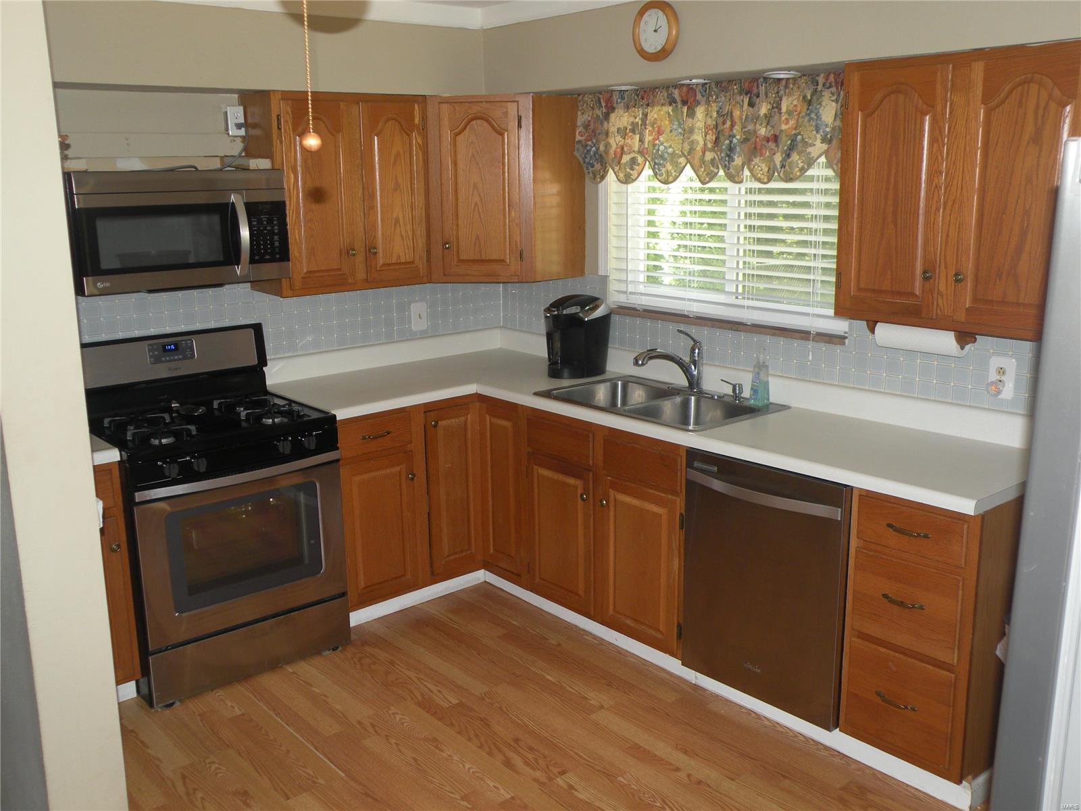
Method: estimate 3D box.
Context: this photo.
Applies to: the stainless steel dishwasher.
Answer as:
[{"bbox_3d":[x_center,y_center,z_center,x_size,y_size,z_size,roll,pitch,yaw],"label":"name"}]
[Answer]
[{"bbox_3d":[0.906,0.525,3.473,0.626,0.782,0.605,-12,17,-39],"label":"stainless steel dishwasher"}]

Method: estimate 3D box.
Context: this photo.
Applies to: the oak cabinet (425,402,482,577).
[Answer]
[{"bbox_3d":[-0.539,0.304,4.560,0.288,0.780,0.586,-12,17,-39],"label":"oak cabinet"}]

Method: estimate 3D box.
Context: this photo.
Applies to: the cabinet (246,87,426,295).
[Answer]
[{"bbox_3d":[-0.831,-0.875,4.258,0.695,0.774,0.316,-12,17,-39],"label":"cabinet"}]

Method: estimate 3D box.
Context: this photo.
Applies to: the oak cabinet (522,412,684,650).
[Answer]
[{"bbox_3d":[0.439,0.404,4.073,0.601,0.795,0.907,-12,17,-39],"label":"oak cabinet"}]

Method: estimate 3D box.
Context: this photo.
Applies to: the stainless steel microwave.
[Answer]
[{"bbox_3d":[-1.338,-0.644,3.729,0.755,0.405,0.400,-12,17,-40],"label":"stainless steel microwave"}]

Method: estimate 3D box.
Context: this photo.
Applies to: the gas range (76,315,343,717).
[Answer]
[{"bbox_3d":[-1.229,0.344,3.855,0.758,1.178,0.691,-12,17,-39],"label":"gas range"}]

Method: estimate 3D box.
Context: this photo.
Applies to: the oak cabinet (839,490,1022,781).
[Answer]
[{"bbox_3d":[1.262,0.606,3.130,0.601,0.797,0.392,-12,17,-39],"label":"oak cabinet"}]

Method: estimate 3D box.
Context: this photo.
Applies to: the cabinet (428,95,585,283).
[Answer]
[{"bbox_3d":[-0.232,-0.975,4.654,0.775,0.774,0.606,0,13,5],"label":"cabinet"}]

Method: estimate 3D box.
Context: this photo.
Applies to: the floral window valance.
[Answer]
[{"bbox_3d":[0.611,-1.029,3.923,0.099,0.370,1.377,-12,17,-39],"label":"floral window valance"}]

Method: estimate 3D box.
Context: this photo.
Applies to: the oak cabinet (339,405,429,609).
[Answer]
[{"bbox_3d":[-0.810,0.362,4.338,0.432,0.795,0.601,-12,17,-39],"label":"oak cabinet"}]

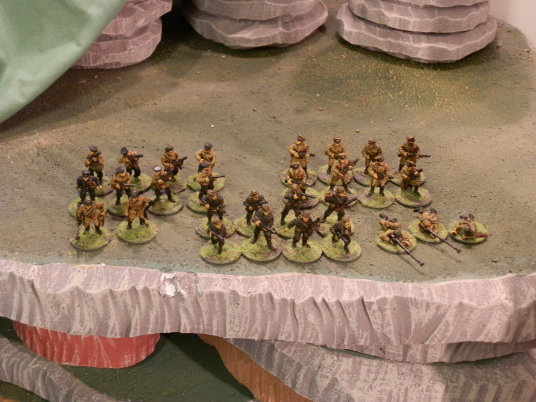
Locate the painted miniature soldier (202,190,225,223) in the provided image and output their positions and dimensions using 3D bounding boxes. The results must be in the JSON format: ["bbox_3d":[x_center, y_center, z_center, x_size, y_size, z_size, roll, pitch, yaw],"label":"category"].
[{"bbox_3d":[-0.034,0.004,0.599,0.015,0.023,0.014,-5,30,-12],"label":"painted miniature soldier"}]

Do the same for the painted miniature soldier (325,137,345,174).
[{"bbox_3d":[0.048,-0.031,0.658,0.015,0.029,0.013,0,30,-3],"label":"painted miniature soldier"}]

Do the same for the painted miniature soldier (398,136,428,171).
[{"bbox_3d":[0.103,-0.034,0.667,0.020,0.029,0.014,-8,32,-17],"label":"painted miniature soldier"}]

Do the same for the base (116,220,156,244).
[{"bbox_3d":[-0.083,0.019,0.595,0.025,0.003,0.025,1,30,0],"label":"base"}]

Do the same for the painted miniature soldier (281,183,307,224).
[{"bbox_3d":[0.016,0.001,0.600,0.016,0.028,0.017,-23,38,-36],"label":"painted miniature soldier"}]

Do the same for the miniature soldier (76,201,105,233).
[{"bbox_3d":[-0.110,0.009,0.585,0.018,0.024,0.013,-5,30,-11],"label":"miniature soldier"}]

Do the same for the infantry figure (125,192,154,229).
[{"bbox_3d":[-0.082,0.004,0.593,0.017,0.026,0.013,-5,31,-13],"label":"infantry figure"}]

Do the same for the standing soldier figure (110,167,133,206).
[{"bbox_3d":[-0.096,-0.012,0.619,0.015,0.027,0.013,-8,32,-17],"label":"standing soldier figure"}]

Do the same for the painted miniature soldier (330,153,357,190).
[{"bbox_3d":[0.052,-0.019,0.637,0.018,0.028,0.012,-3,31,-7],"label":"painted miniature soldier"}]

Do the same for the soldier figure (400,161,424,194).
[{"bbox_3d":[0.098,-0.016,0.639,0.015,0.023,0.015,-12,32,-22],"label":"soldier figure"}]

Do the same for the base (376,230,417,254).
[{"bbox_3d":[0.080,0.025,0.592,0.025,0.003,0.025,2,32,0],"label":"base"}]

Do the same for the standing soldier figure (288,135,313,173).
[{"bbox_3d":[0.023,-0.032,0.655,0.015,0.031,0.013,-8,31,-15],"label":"standing soldier figure"}]

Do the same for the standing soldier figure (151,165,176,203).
[{"bbox_3d":[-0.068,-0.012,0.615,0.014,0.026,0.013,-18,38,-29],"label":"standing soldier figure"}]

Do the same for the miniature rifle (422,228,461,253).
[{"bbox_3d":[0.107,0.023,0.589,0.002,0.004,0.034,-20,37,-31],"label":"miniature rifle"}]

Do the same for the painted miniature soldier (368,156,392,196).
[{"bbox_3d":[0.075,-0.017,0.628,0.015,0.030,0.012,-6,33,-13],"label":"painted miniature soldier"}]

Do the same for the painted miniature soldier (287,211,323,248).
[{"bbox_3d":[0.023,0.017,0.577,0.021,0.026,0.013,-1,31,-4],"label":"painted miniature soldier"}]

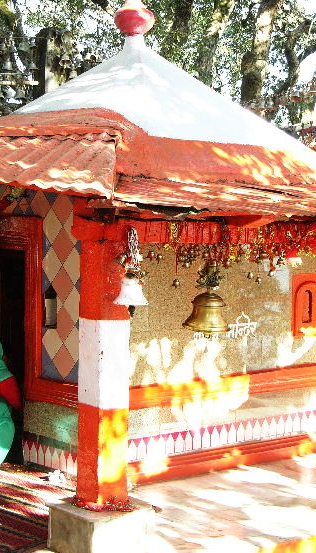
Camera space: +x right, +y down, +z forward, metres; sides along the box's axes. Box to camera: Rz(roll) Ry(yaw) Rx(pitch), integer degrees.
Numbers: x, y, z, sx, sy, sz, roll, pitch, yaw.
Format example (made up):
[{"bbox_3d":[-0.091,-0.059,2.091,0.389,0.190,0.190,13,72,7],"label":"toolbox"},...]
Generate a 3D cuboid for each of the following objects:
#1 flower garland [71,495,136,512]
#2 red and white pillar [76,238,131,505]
[{"bbox_3d":[-0.271,1.121,6.746,0.250,0.045,0.235,-2,5,-42],"label":"flower garland"},{"bbox_3d":[-0.274,0.475,6.729,0.195,1.327,0.180,-2,5,-42],"label":"red and white pillar"}]

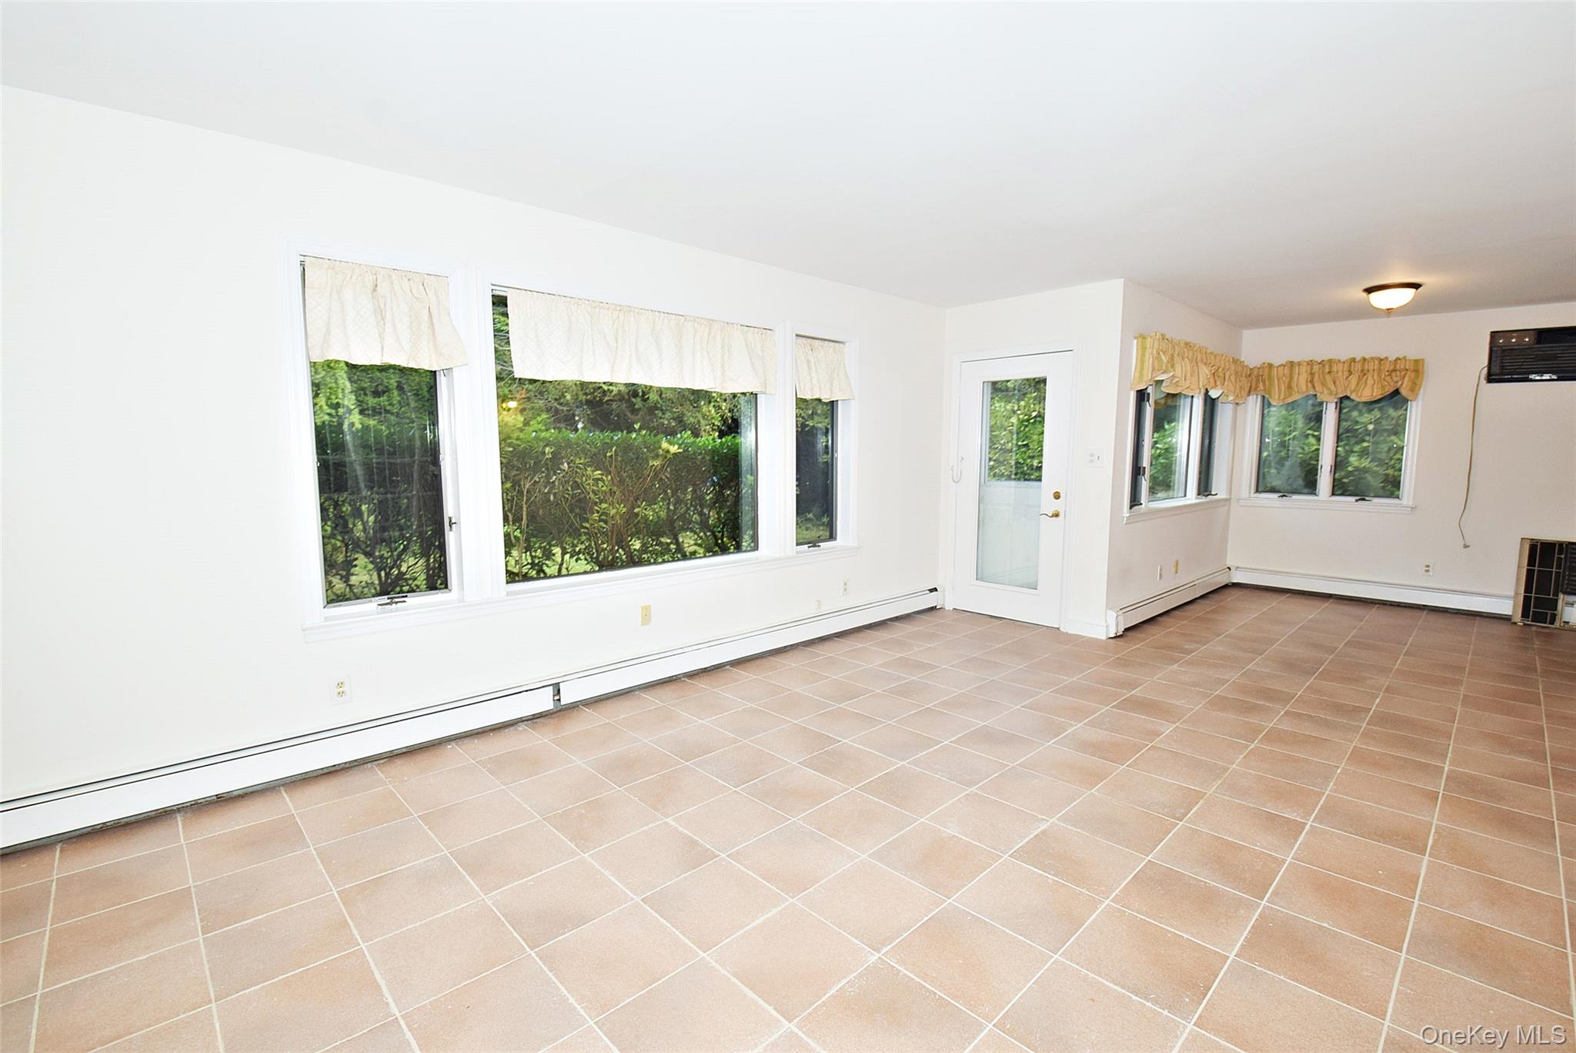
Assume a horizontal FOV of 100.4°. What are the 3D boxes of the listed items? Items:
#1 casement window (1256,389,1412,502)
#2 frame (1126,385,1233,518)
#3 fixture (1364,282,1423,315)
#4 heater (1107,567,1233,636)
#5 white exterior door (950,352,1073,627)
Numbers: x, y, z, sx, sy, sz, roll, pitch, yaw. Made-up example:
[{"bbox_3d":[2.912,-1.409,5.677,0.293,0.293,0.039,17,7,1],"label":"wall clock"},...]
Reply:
[{"bbox_3d":[4.900,-0.783,5.948,1.120,1.100,0.100,5,8,40],"label":"casement window"},{"bbox_3d":[3.326,-0.729,5.479,2.550,1.220,0.120,-6,9,-42],"label":"frame"},{"bbox_3d":[4.220,-1.584,4.596,0.315,0.180,0.315,6,9,41],"label":"fixture"},{"bbox_3d":[3.320,0.583,5.536,2.809,0.200,0.070,-6,9,-42],"label":"heater"},{"bbox_3d":[1.718,-0.283,5.095,0.883,2.020,0.060,6,9,43],"label":"white exterior door"}]

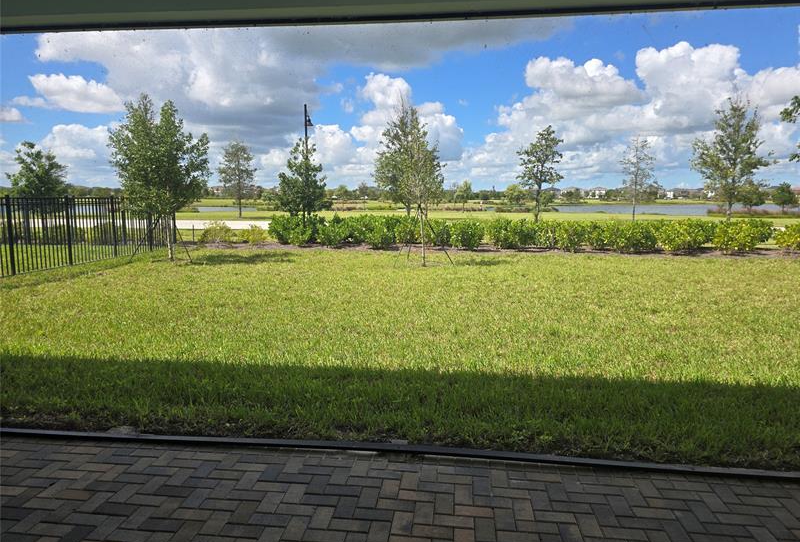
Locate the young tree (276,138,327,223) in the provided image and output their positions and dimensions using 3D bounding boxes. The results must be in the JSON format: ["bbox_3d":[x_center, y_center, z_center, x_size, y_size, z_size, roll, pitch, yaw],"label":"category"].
[{"bbox_3d":[-4.041,-3.461,22.031,2.073,4.001,2.010,2,8,10],"label":"young tree"}]

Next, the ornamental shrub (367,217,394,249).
[{"bbox_3d":[-0.596,-1.158,16.258,0.831,0.954,0.900,2,8,9],"label":"ornamental shrub"}]

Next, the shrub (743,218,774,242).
[{"bbox_3d":[11.356,-1.241,16.907,1.113,0.909,1.080,2,8,10],"label":"shrub"}]

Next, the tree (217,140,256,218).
[{"bbox_3d":[-12.924,-7.272,42.012,3.162,6.151,3.067,2,8,10],"label":"tree"}]

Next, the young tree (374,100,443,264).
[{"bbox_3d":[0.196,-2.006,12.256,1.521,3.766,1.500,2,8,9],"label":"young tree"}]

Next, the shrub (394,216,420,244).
[{"bbox_3d":[0.259,-1.394,18.162,0.960,1.000,0.960,0,8,1],"label":"shrub"}]

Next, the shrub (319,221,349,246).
[{"bbox_3d":[-2.121,-1.148,16.900,0.954,0.849,0.954,-1,8,-7],"label":"shrub"}]

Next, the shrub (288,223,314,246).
[{"bbox_3d":[-3.169,-1.170,17.102,0.812,0.714,0.850,2,8,9],"label":"shrub"}]

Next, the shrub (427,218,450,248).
[{"bbox_3d":[1.269,-1.253,17.522,0.857,0.974,0.902,2,8,10],"label":"shrub"}]

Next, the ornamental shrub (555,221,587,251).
[{"bbox_3d":[5.136,-1.026,15.943,0.960,0.916,0.960,3,8,18],"label":"ornamental shrub"}]

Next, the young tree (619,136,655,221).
[{"bbox_3d":[15.084,-5.820,33.898,2.227,5.502,2.200,2,8,9],"label":"young tree"}]

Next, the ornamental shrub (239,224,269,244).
[{"bbox_3d":[-4.984,-1.288,18.081,0.990,0.654,0.950,2,8,9],"label":"ornamental shrub"}]

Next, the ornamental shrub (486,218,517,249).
[{"bbox_3d":[3.268,-1.199,17.112,0.966,0.999,0.973,2,8,10],"label":"ornamental shrub"}]

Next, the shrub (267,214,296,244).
[{"bbox_3d":[-4.181,-1.455,18.752,1.058,0.990,1.027,2,8,10],"label":"shrub"}]

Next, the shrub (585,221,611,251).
[{"bbox_3d":[6.245,-1.107,16.805,0.885,0.934,0.922,2,8,10],"label":"shrub"}]

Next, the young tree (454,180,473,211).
[{"bbox_3d":[6.550,-7.745,54.828,1.801,3.340,1.800,2,8,9],"label":"young tree"}]

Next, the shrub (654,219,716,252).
[{"bbox_3d":[8.452,-1.042,15.734,1.780,0.962,1.200,2,8,9],"label":"shrub"}]

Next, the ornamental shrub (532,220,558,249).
[{"bbox_3d":[4.479,-1.127,16.362,0.776,0.914,0.850,2,8,9],"label":"ornamental shrub"}]

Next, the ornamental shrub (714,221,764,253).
[{"bbox_3d":[9.860,-1.014,15.528,1.417,0.978,1.150,2,8,9],"label":"ornamental shrub"}]

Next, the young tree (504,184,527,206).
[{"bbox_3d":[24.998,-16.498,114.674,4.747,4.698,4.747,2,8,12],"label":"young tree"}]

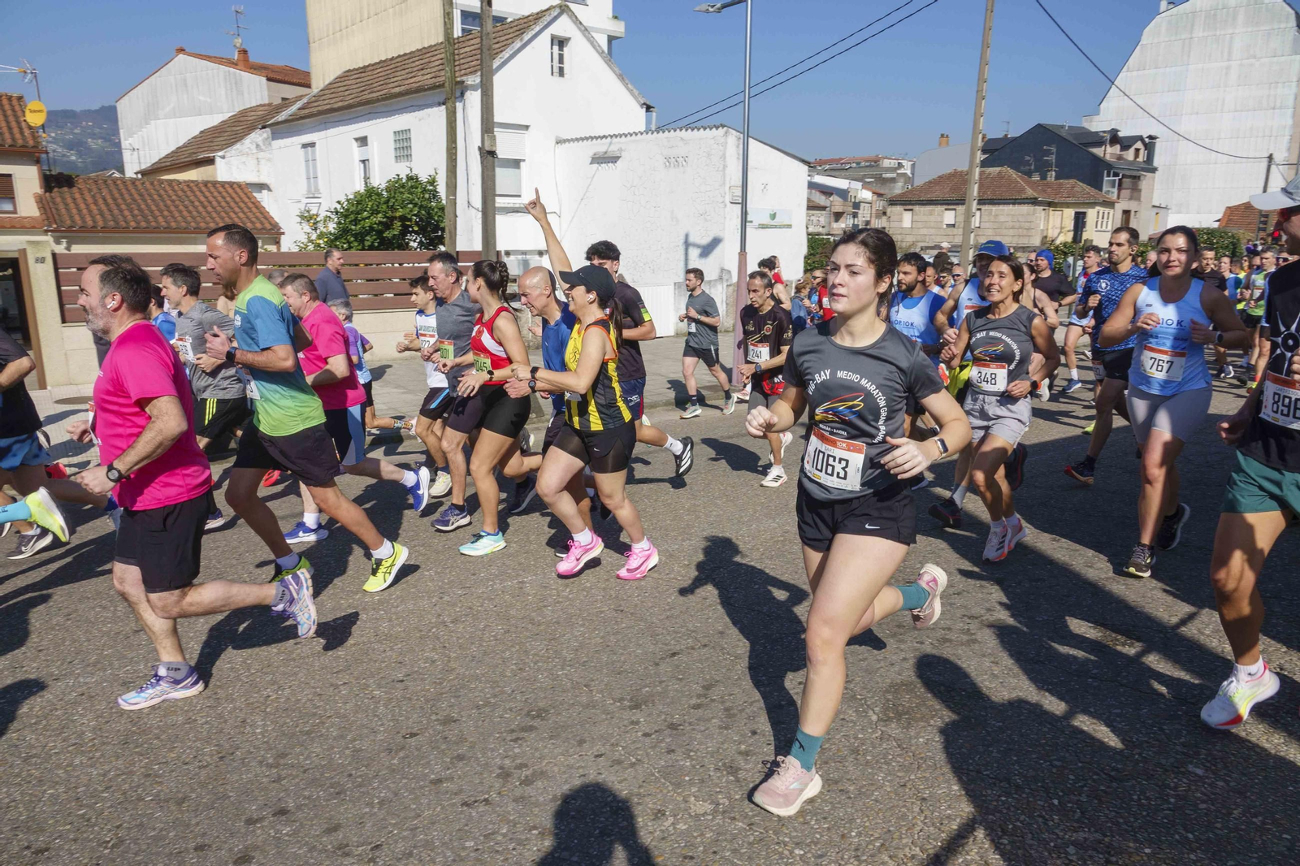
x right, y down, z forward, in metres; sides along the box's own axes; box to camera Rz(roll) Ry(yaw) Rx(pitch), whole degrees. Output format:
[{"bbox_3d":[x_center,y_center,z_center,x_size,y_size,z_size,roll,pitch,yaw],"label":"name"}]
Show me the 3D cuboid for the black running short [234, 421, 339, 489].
[{"bbox_3d":[-1.738,0.058,4.146,0.440,0.390,0.400,-8,15,-32],"label":"black running short"}]

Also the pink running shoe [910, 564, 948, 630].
[{"bbox_3d":[0.915,0.531,2.832,0.100,0.260,0.115,23,17,38],"label":"pink running shoe"}]

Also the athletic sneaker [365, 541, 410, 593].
[{"bbox_3d":[-1.323,0.675,4.366,0.120,0.290,0.105,38,2,-17],"label":"athletic sneaker"}]

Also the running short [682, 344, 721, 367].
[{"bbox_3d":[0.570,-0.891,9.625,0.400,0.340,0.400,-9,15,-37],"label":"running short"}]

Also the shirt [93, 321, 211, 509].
[{"bbox_3d":[-1.657,-0.061,2.888,0.350,0.630,0.480,-11,17,-28],"label":"shirt"}]

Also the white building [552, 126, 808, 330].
[{"bbox_3d":[0.697,-5.081,21.338,5.300,4.170,3.140,12,17,42],"label":"white building"}]

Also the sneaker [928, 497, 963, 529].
[{"bbox_3d":[1.736,0.466,5.096,0.285,0.120,0.105,17,1,-32],"label":"sneaker"}]

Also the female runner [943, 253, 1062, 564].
[{"bbox_3d":[1.782,-0.139,4.400,0.550,1.570,0.520,-11,17,-40],"label":"female runner"}]

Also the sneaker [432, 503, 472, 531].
[{"bbox_3d":[-1.232,0.532,5.404,0.280,0.125,0.100,-9,15,-35],"label":"sneaker"}]

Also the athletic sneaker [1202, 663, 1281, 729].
[{"bbox_3d":[1.901,0.856,2.788,0.285,0.135,0.105,-18,20,-24],"label":"athletic sneaker"}]

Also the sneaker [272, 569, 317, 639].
[{"bbox_3d":[-1.303,0.628,3.188,0.125,0.285,0.105,-5,14,-30],"label":"sneaker"}]

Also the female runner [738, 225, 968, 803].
[{"bbox_3d":[0.596,0.244,2.505,0.820,1.630,0.560,-11,16,-43],"label":"female runner"}]

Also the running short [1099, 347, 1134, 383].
[{"bbox_3d":[3.391,-0.504,6.240,0.370,0.370,0.380,-8,15,-32],"label":"running short"}]

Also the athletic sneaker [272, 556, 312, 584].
[{"bbox_3d":[-1.854,0.753,4.375,0.300,0.130,0.110,-24,23,-27],"label":"athletic sneaker"}]

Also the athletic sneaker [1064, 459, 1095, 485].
[{"bbox_3d":[2.942,0.271,5.940,0.285,0.125,0.105,18,-1,-40],"label":"athletic sneaker"}]

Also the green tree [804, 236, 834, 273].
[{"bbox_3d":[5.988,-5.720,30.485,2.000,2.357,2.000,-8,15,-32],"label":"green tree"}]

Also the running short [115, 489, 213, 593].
[{"bbox_3d":[-1.740,0.342,3.103,0.330,0.410,0.390,-8,15,-32],"label":"running short"}]

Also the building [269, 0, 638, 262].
[{"bbox_3d":[-5.802,-7.557,25.236,10.824,7.332,6.348,12,17,42],"label":"building"}]

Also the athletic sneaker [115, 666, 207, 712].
[{"bbox_3d":[-1.877,0.976,3.318,0.300,0.125,0.110,-6,14,-26],"label":"athletic sneaker"}]

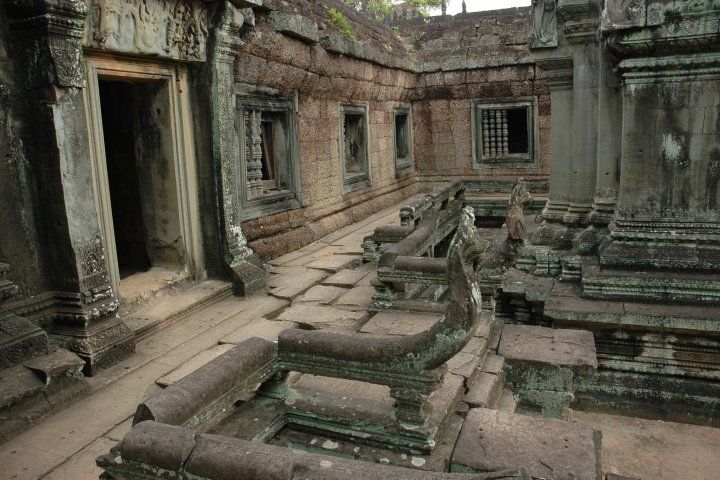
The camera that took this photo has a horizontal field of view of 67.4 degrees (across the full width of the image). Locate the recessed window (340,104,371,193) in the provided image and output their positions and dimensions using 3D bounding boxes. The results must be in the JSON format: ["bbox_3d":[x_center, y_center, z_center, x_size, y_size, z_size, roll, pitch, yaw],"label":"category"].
[{"bbox_3d":[-0.164,-1.808,10.569,0.300,1.636,1.545,2,12,21],"label":"recessed window"}]

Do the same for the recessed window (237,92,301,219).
[{"bbox_3d":[-1.326,-1.204,7.569,0.300,1.636,1.645,2,12,21],"label":"recessed window"}]

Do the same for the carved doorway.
[{"bbox_3d":[-2.091,-0.569,5.136,0.390,2.153,1.303,2,12,21],"label":"carved doorway"}]

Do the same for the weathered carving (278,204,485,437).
[{"bbox_3d":[0.101,0.433,3.156,1.213,1.254,0.363,2,12,21],"label":"weathered carving"}]

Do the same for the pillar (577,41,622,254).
[{"bbox_3d":[2.380,-0.907,5.425,0.421,2.071,0.412,2,12,21],"label":"pillar"}]

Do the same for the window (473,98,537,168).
[{"bbox_3d":[3.679,-2.695,13.645,1.628,1.678,0.300,2,12,21],"label":"window"}]

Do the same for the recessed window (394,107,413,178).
[{"bbox_3d":[0.992,-2.463,13.551,0.300,1.711,1.562,2,12,21],"label":"recessed window"}]

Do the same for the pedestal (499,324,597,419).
[{"bbox_3d":[1.454,1.014,4.230,0.676,0.437,0.685,2,12,21],"label":"pedestal"}]

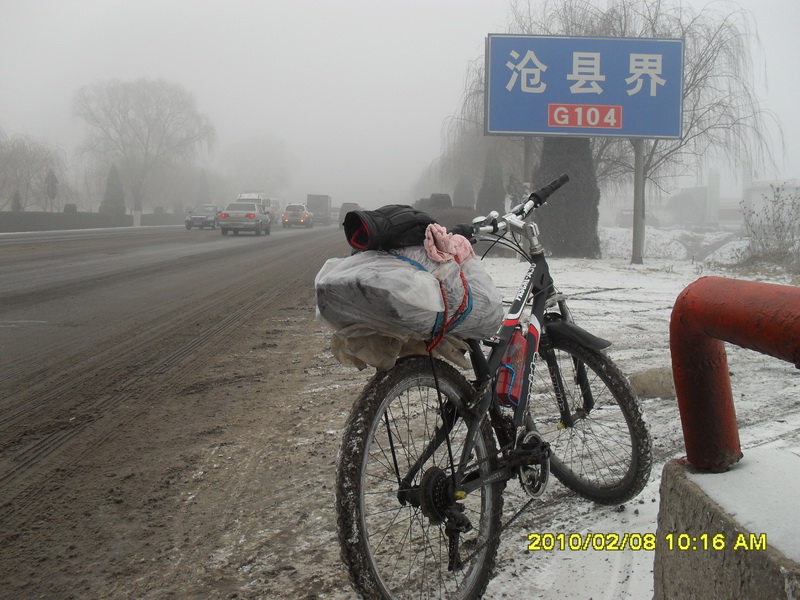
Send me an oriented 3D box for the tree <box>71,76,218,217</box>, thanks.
[{"bbox_3d":[-20.692,-11.908,64.463,11.600,12.000,11.600,0,6,-1],"label":"tree"}]

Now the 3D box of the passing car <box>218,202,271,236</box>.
[{"bbox_3d":[-6.824,-3.706,36.838,1.730,1.460,4.650,0,6,-1],"label":"passing car"}]

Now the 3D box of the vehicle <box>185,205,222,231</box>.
[{"bbox_3d":[-11.173,-4.871,47.511,1.780,1.480,4.800,0,6,-1],"label":"vehicle"}]

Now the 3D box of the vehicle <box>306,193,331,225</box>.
[{"bbox_3d":[-7.535,-8.492,76.639,2.000,2.850,5.600,0,6,-1],"label":"vehicle"}]

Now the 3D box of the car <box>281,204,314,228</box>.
[{"bbox_3d":[-7.068,-5.864,56.377,1.780,1.680,4.350,0,6,-1],"label":"car"}]

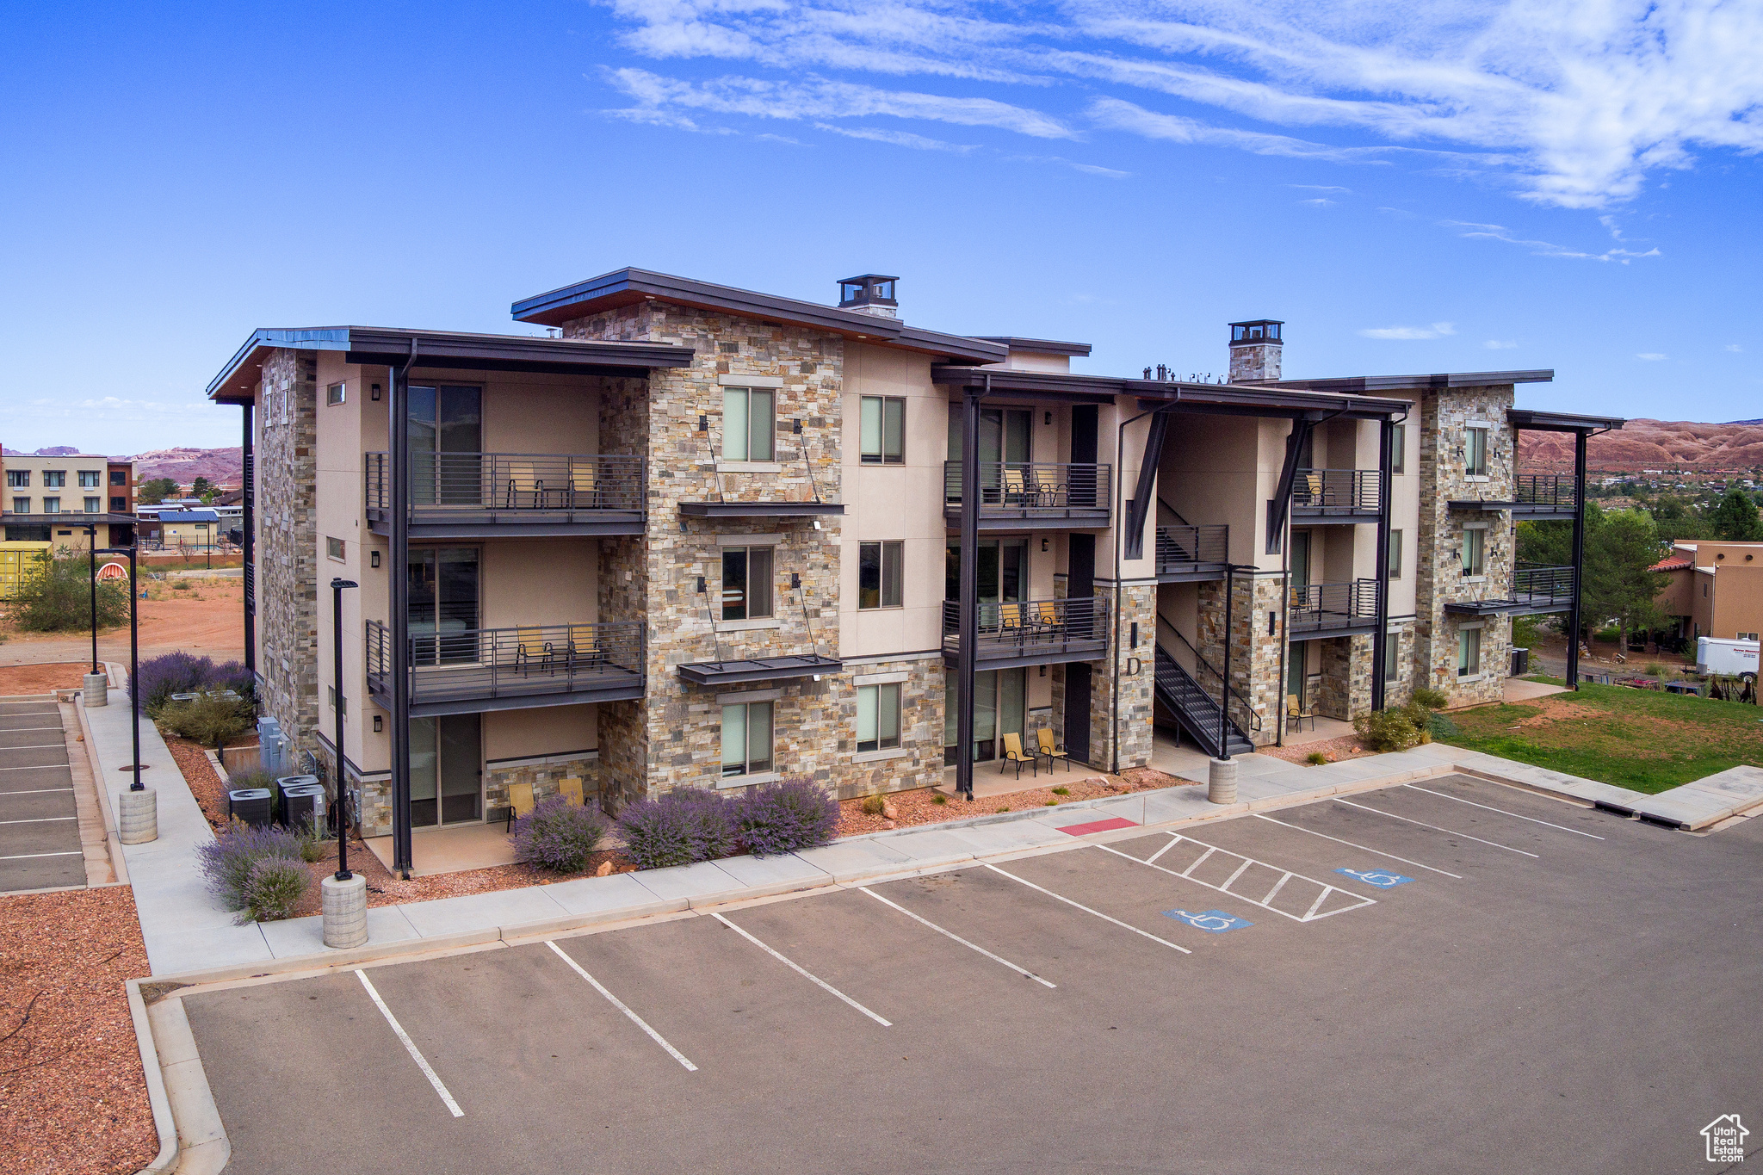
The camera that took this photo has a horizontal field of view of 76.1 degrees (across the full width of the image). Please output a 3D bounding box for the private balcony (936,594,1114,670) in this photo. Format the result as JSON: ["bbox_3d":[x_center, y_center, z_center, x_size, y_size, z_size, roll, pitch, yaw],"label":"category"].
[{"bbox_3d":[3.529,0.942,27.175,4.200,1.295,0.992,-2,5,-30],"label":"private balcony"}]

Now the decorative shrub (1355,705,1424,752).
[{"bbox_3d":[13.932,3.906,31.000,1.750,1.100,1.600,-2,5,-32],"label":"decorative shrub"}]

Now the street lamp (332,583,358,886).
[{"bbox_3d":[-8.108,2.142,17.000,0.320,4.600,0.650,-2,5,-32],"label":"street lamp"}]

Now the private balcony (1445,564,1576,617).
[{"bbox_3d":[21.382,0.094,38.300,4.900,1.500,2.100,-2,5,-32],"label":"private balcony"}]

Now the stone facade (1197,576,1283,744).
[{"bbox_3d":[9.831,1.853,30.773,1.400,4.600,1.900,-2,4,-31],"label":"stone facade"}]

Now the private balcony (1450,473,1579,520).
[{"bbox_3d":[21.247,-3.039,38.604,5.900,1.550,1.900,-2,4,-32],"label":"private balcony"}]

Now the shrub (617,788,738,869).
[{"bbox_3d":[-3.858,4.337,21.100,2.000,1.200,1.750,-2,5,-32],"label":"shrub"}]

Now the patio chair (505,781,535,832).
[{"bbox_3d":[-7.090,4.475,22.486,0.607,0.951,0.688,-2,5,-30],"label":"patio chair"}]

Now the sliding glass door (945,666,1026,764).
[{"bbox_3d":[2.720,3.316,29.322,2.611,2.429,0.132,-2,5,-30],"label":"sliding glass door"}]

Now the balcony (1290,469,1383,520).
[{"bbox_3d":[12.877,-2.717,32.441,3.846,1.275,0.759,-2,5,-30],"label":"balcony"}]

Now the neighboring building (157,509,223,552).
[{"bbox_3d":[-73.817,-6.063,120.000,5.800,3.900,4.500,-3,6,-38],"label":"neighboring building"}]

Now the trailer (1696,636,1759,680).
[{"bbox_3d":[42.202,3.589,55.372,3.200,2.150,1.850,2,4,20],"label":"trailer"}]

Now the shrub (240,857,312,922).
[{"bbox_3d":[-9.863,4.928,18.350,1.080,0.860,1.050,-2,5,-28],"label":"shrub"}]

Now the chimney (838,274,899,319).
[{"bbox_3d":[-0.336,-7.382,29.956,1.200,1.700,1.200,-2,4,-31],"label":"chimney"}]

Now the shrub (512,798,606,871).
[{"bbox_3d":[-5.825,4.505,20.400,1.620,1.150,1.500,-1,5,-20],"label":"shrub"}]

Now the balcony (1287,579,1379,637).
[{"bbox_3d":[12.464,0.522,32.053,4.000,1.270,0.950,-2,4,-32],"label":"balcony"}]

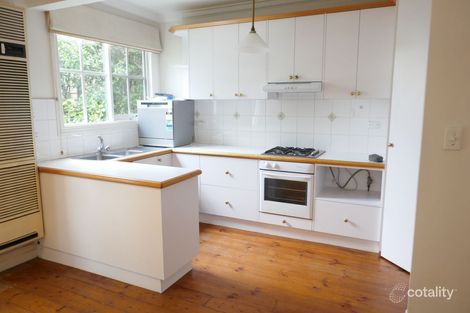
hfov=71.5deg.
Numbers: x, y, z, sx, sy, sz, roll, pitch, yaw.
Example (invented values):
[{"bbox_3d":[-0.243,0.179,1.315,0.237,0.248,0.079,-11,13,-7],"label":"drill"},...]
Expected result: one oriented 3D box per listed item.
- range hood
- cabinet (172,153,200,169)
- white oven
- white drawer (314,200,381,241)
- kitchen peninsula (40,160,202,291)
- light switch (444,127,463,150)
[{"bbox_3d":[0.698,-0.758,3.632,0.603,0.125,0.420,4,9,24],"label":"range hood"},{"bbox_3d":[-0.473,0.328,4.239,0.405,0.790,0.580,4,9,24],"label":"cabinet"},{"bbox_3d":[0.647,0.318,3.690,0.592,0.585,0.570,4,9,24],"label":"white oven"},{"bbox_3d":[1.211,0.605,3.461,0.630,0.340,0.500,4,8,25],"label":"white drawer"},{"bbox_3d":[-1.082,0.541,2.860,1.523,0.900,0.545,4,9,24],"label":"kitchen peninsula"},{"bbox_3d":[1.159,-0.095,1.735,0.075,0.116,0.018,4,9,24],"label":"light switch"}]

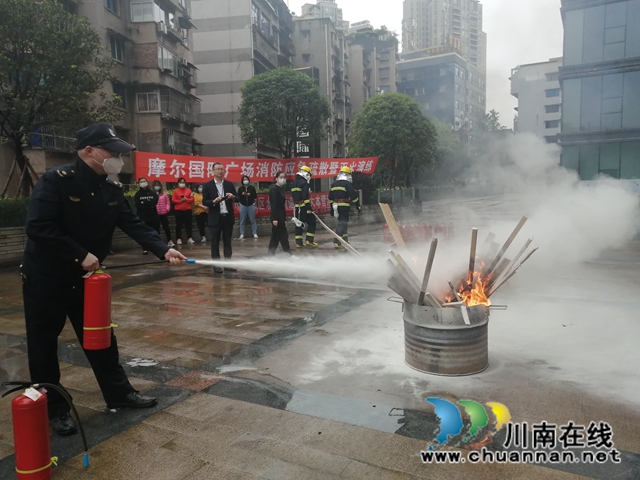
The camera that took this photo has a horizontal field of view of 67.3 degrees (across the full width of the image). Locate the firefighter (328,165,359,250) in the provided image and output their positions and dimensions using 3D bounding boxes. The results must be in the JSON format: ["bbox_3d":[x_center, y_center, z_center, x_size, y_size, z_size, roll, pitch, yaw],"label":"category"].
[{"bbox_3d":[0.512,-0.721,10.250,0.640,1.720,0.480,2,7,30],"label":"firefighter"}]

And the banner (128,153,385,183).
[{"bbox_3d":[-1.058,-2.303,15.100,0.150,0.750,10.050,3,8,40],"label":"banner"}]

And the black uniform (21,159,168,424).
[{"bbox_3d":[-1.260,0.262,2.788,0.660,1.450,0.580,1,7,27],"label":"black uniform"}]

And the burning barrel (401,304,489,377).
[{"bbox_3d":[0.913,0.653,3.494,0.595,0.467,0.595,-2,6,0],"label":"burning barrel"}]

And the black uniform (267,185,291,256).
[{"bbox_3d":[-0.806,-0.421,9.450,0.430,1.370,0.450,1,7,25],"label":"black uniform"}]

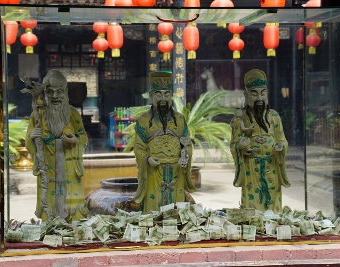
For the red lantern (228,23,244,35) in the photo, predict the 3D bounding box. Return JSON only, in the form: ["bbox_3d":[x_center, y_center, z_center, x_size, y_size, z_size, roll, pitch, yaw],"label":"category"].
[{"bbox_3d":[1.197,-1.897,15.000,0.290,0.230,0.290,-1,1,-8],"label":"red lantern"}]

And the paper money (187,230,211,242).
[{"bbox_3d":[0.130,0.468,3.790,0.105,0.048,0.025,-1,-24,-8],"label":"paper money"}]

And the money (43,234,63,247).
[{"bbox_3d":[-0.520,0.474,3.690,0.083,0.048,0.025,-1,-24,-8],"label":"money"}]

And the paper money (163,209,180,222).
[{"bbox_3d":[0.007,0.388,3.940,0.080,0.060,0.025,-1,-24,-8],"label":"paper money"}]

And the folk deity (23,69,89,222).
[{"bbox_3d":[-0.549,0.070,4.000,0.310,0.740,0.220,-1,1,-7],"label":"folk deity"}]

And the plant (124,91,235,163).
[{"bbox_3d":[0.214,-0.130,15.500,2.000,1.250,1.900,-1,1,-8],"label":"plant"}]

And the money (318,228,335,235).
[{"bbox_3d":[0.732,0.459,3.900,0.070,0.025,0.045,-1,1,-8],"label":"money"}]

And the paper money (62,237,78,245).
[{"bbox_3d":[-0.445,0.476,3.710,0.066,0.030,0.040,-1,1,-8],"label":"paper money"}]

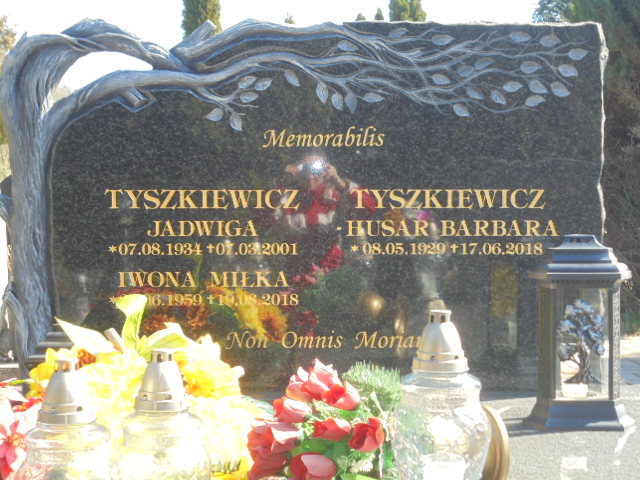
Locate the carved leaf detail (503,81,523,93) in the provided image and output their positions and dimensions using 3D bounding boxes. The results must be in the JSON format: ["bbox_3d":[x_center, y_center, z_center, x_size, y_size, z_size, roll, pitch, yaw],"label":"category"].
[{"bbox_3d":[0.487,-0.385,2.980,0.052,0.029,0.014,0,3,0],"label":"carved leaf detail"}]

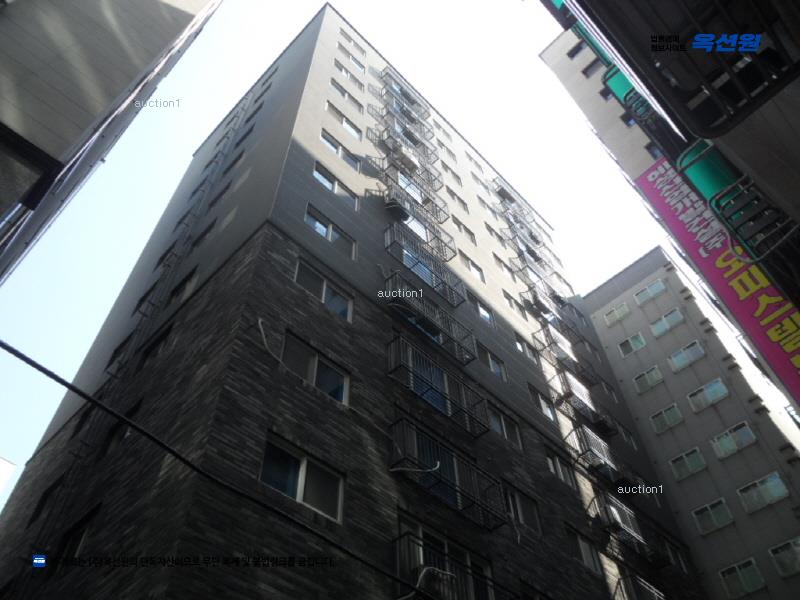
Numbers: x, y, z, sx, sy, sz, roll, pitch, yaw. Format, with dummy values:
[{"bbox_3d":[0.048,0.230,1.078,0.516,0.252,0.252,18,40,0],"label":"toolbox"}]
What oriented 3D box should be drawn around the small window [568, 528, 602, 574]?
[{"bbox_3d":[5.222,7.103,17.848,0.180,1.006,1.493,-39,-61,24],"label":"small window"}]

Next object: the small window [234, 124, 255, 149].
[{"bbox_3d":[-6.787,-7.096,27.533,1.415,0.938,0.160,-39,-61,24],"label":"small window"}]

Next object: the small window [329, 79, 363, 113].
[{"bbox_3d":[-2.303,-8.641,26.680,1.844,1.031,0.160,38,-63,-26],"label":"small window"}]

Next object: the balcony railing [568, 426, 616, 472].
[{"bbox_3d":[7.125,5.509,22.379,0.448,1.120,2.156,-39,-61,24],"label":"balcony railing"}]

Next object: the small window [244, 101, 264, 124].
[{"bbox_3d":[-6.844,-8.768,29.699,1.316,1.036,0.150,-39,-61,24],"label":"small window"}]

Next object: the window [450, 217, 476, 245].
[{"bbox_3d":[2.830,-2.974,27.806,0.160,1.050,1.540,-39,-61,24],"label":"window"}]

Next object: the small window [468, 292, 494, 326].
[{"bbox_3d":[2.958,0.397,23.303,0.180,1.006,1.510,-39,-61,24],"label":"small window"}]

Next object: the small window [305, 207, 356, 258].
[{"bbox_3d":[-1.981,-1.869,17.681,0.150,1.036,1.814,-39,-61,24],"label":"small window"}]

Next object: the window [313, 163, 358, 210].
[{"bbox_3d":[-2.077,-3.585,20.094,0.180,1.013,1.836,-39,-61,24],"label":"window"}]

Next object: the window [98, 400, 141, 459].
[{"bbox_3d":[-6.221,2.968,14.083,1.316,1.036,0.150,-39,-61,24],"label":"window"}]

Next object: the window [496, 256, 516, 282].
[{"bbox_3d":[4.758,-1.386,28.607,1.522,0.966,0.160,38,-63,-26],"label":"window"}]

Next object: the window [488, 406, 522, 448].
[{"bbox_3d":[3.123,3.804,18.810,0.180,1.006,1.510,-39,-61,24],"label":"window"}]

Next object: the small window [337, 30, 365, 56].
[{"bbox_3d":[-2.570,-13.804,33.571,0.180,1.013,1.836,-39,-61,24],"label":"small window"}]

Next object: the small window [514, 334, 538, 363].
[{"bbox_3d":[4.925,1.992,24.144,1.522,0.966,0.160,38,-63,-26],"label":"small window"}]

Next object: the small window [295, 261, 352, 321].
[{"bbox_3d":[-1.885,-0.196,15.521,1.844,1.031,0.160,38,-63,-26],"label":"small window"}]

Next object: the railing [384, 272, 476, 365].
[{"bbox_3d":[0.969,0.615,19.092,0.529,1.206,3.392,-39,-61,24],"label":"railing"}]

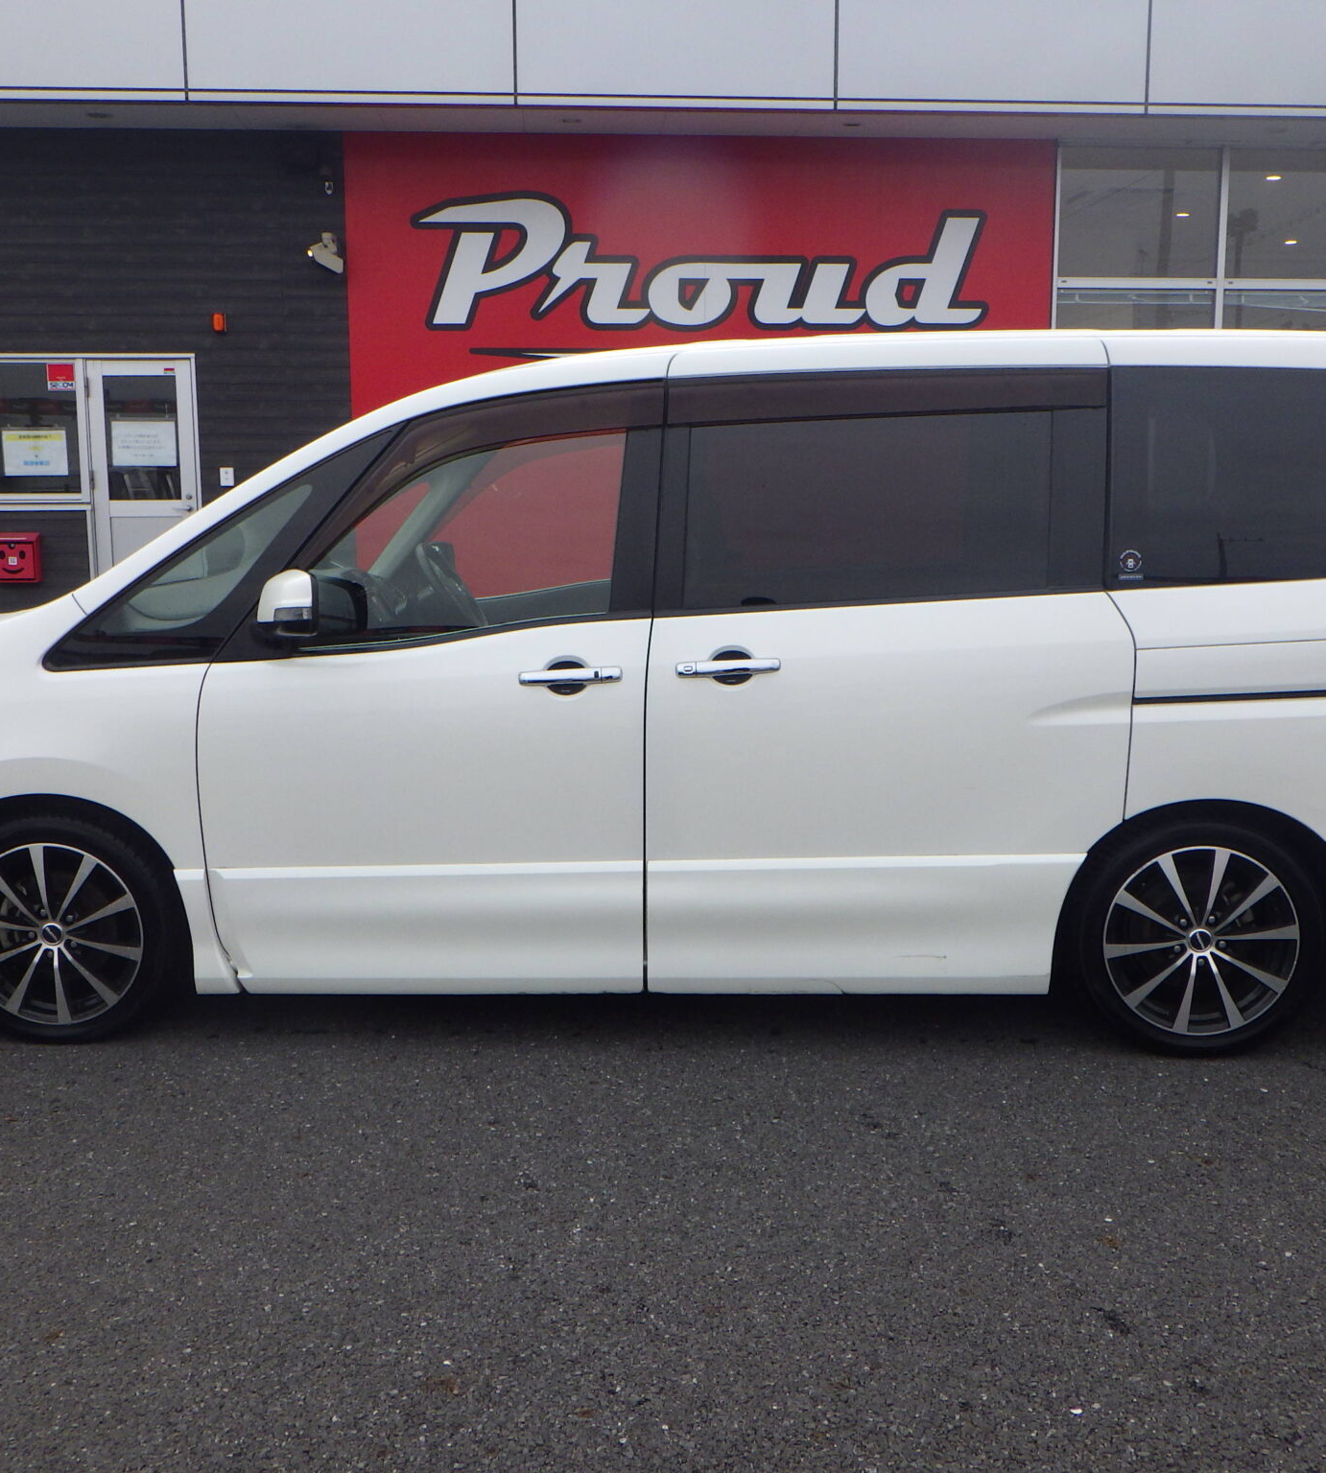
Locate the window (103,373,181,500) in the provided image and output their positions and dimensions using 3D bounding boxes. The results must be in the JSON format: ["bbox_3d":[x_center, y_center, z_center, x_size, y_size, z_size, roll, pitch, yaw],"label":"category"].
[{"bbox_3d":[-3.544,-2.041,10.809,0.496,0.848,0.060,-1,9,-4],"label":"window"}]

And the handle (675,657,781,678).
[{"bbox_3d":[0.157,-0.165,3.827,0.252,0.042,0.052,-3,9,3],"label":"handle"}]

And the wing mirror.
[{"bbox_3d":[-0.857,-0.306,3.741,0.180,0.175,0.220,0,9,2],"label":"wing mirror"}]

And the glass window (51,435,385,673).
[{"bbox_3d":[-1.107,-0.462,3.954,0.845,0.585,0.090,1,-4,10],"label":"glass window"}]

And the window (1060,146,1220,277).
[{"bbox_3d":[3.313,-3.644,11.065,1.138,0.875,0.060,-1,9,-4],"label":"window"}]

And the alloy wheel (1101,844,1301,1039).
[{"bbox_3d":[1.323,0.493,3.970,0.478,0.478,0.180,0,9,2],"label":"alloy wheel"}]

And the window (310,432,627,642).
[{"bbox_3d":[-0.486,-0.479,3.873,0.810,0.530,0.100,0,9,2],"label":"window"}]

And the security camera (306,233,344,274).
[{"bbox_3d":[-2.236,-3.203,10.546,0.150,0.270,0.250,8,12,44],"label":"security camera"}]

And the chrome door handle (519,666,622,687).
[{"bbox_3d":[-0.223,-0.147,3.848,0.252,0.042,0.052,-3,8,3],"label":"chrome door handle"}]

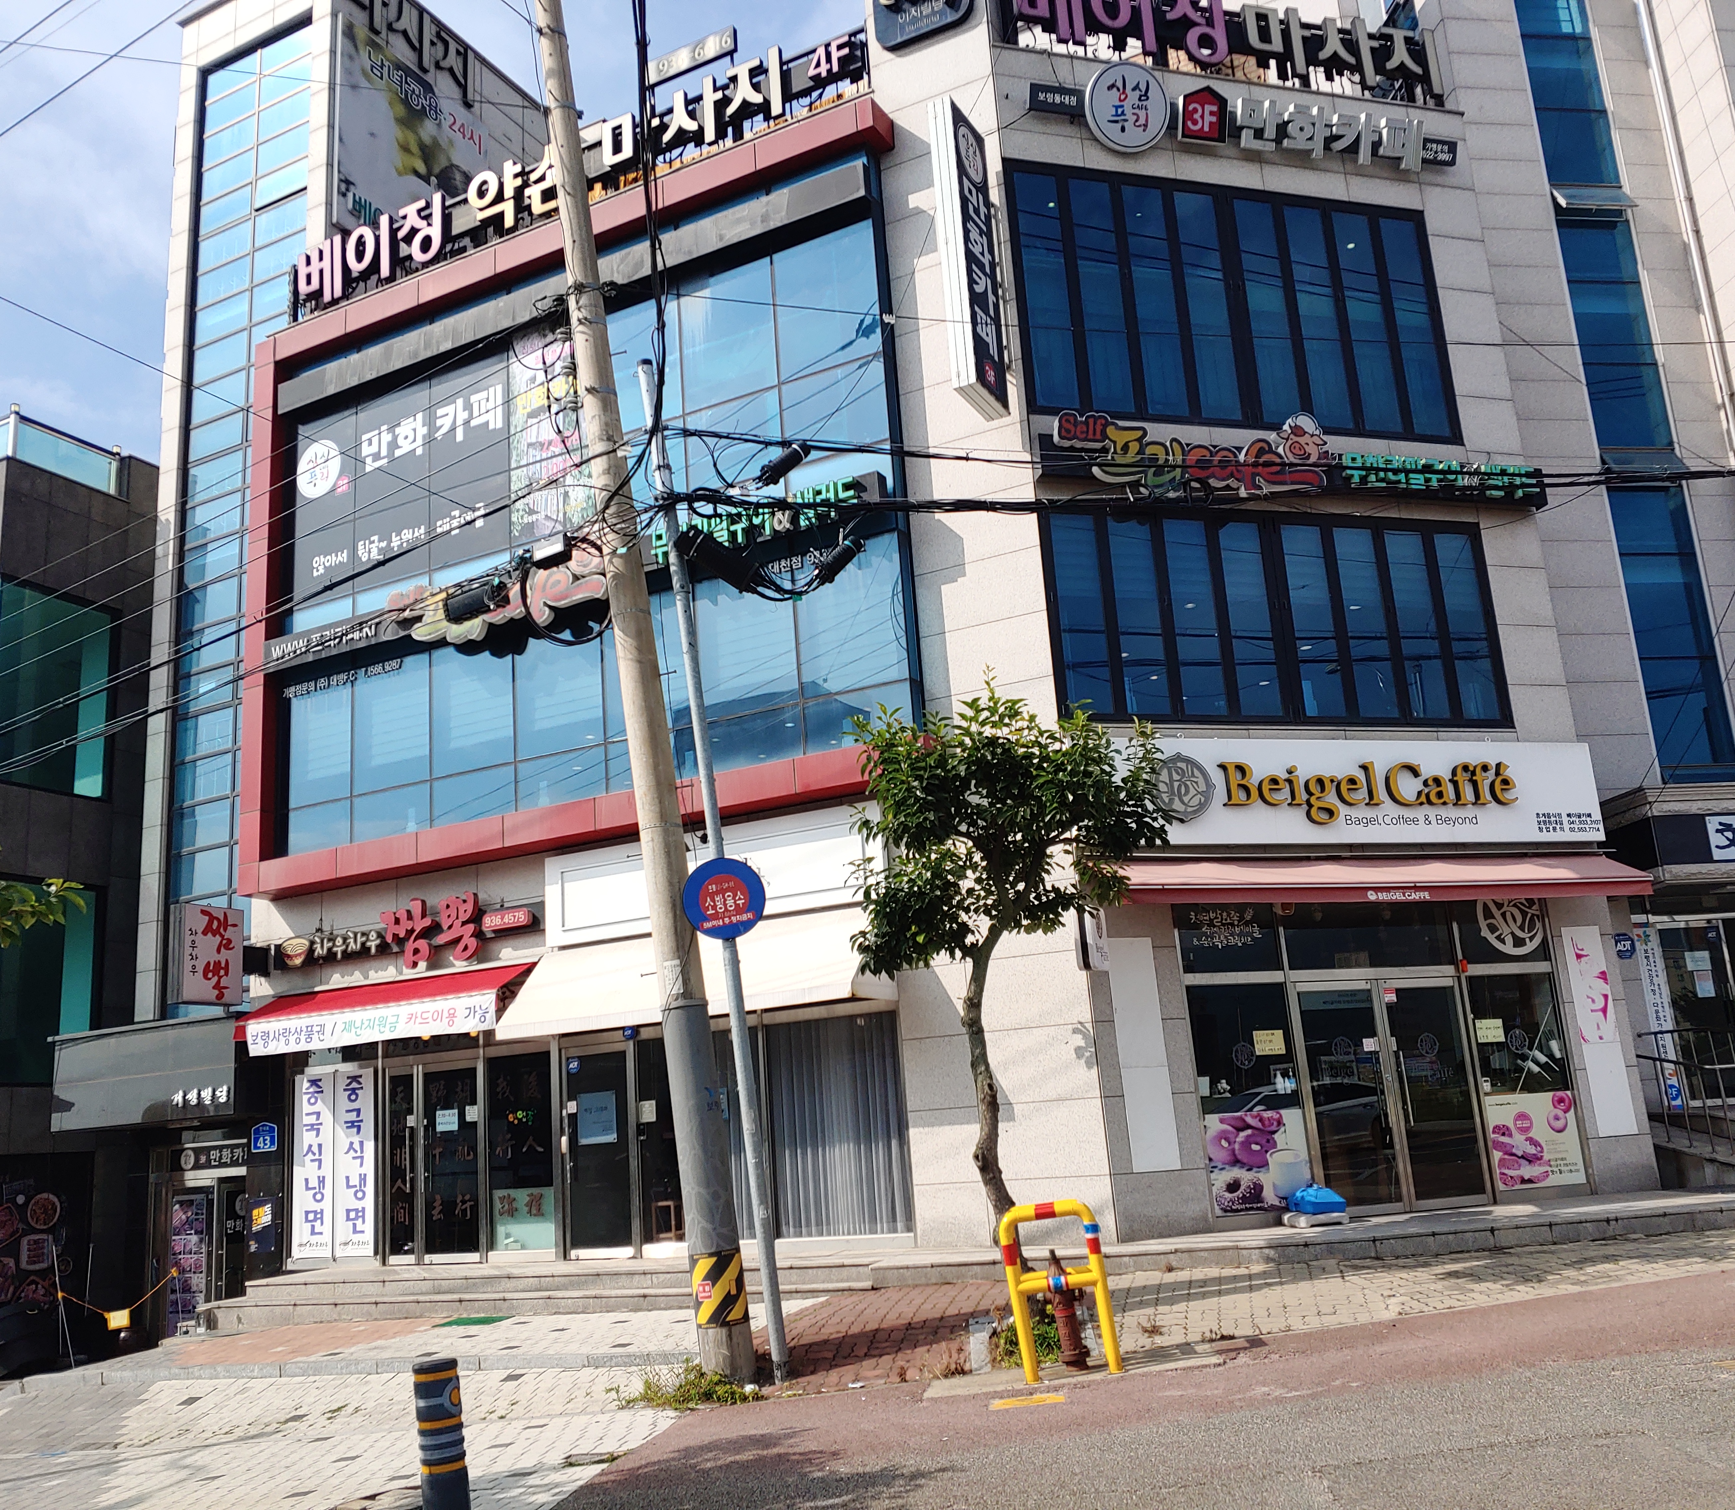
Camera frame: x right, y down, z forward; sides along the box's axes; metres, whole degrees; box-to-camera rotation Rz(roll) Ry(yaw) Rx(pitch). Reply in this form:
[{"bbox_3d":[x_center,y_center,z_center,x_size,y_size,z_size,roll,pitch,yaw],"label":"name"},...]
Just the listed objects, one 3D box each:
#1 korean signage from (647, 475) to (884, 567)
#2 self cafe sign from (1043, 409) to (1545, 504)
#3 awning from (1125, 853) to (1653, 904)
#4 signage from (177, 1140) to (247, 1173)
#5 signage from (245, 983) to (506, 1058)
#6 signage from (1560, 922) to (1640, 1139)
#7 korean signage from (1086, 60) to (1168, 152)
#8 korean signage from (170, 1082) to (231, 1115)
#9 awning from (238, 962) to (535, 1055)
[{"bbox_3d":[-1.107,-2.241,14.739,2.775,0.579,0.274,-11,-16,25],"label":"korean signage"},{"bbox_3d":[4.393,-2.954,14.676,5.774,0.793,0.366,0,-15,-16],"label":"self cafe sign"},{"bbox_3d":[4.825,1.163,13.577,5.642,0.508,0.569,0,-15,-16],"label":"awning"},{"bbox_3d":[-8.398,5.148,18.704,1.423,0.356,0.102,-11,-16,25],"label":"signage"},{"bbox_3d":[-5.384,2.912,15.639,3.639,0.366,0.081,-11,-16,25],"label":"signage"},{"bbox_3d":[7.250,2.726,14.399,0.460,2.050,0.050,0,-15,-16],"label":"signage"},{"bbox_3d":[2.767,-6.885,15.512,1.020,1.040,0.160,0,-15,-16],"label":"korean signage"},{"bbox_3d":[-7.836,4.029,17.061,1.047,0.285,0.071,-11,-16,25],"label":"korean signage"},{"bbox_3d":[-5.406,2.824,16.096,3.870,0.690,0.630,-11,-16,25],"label":"awning"}]

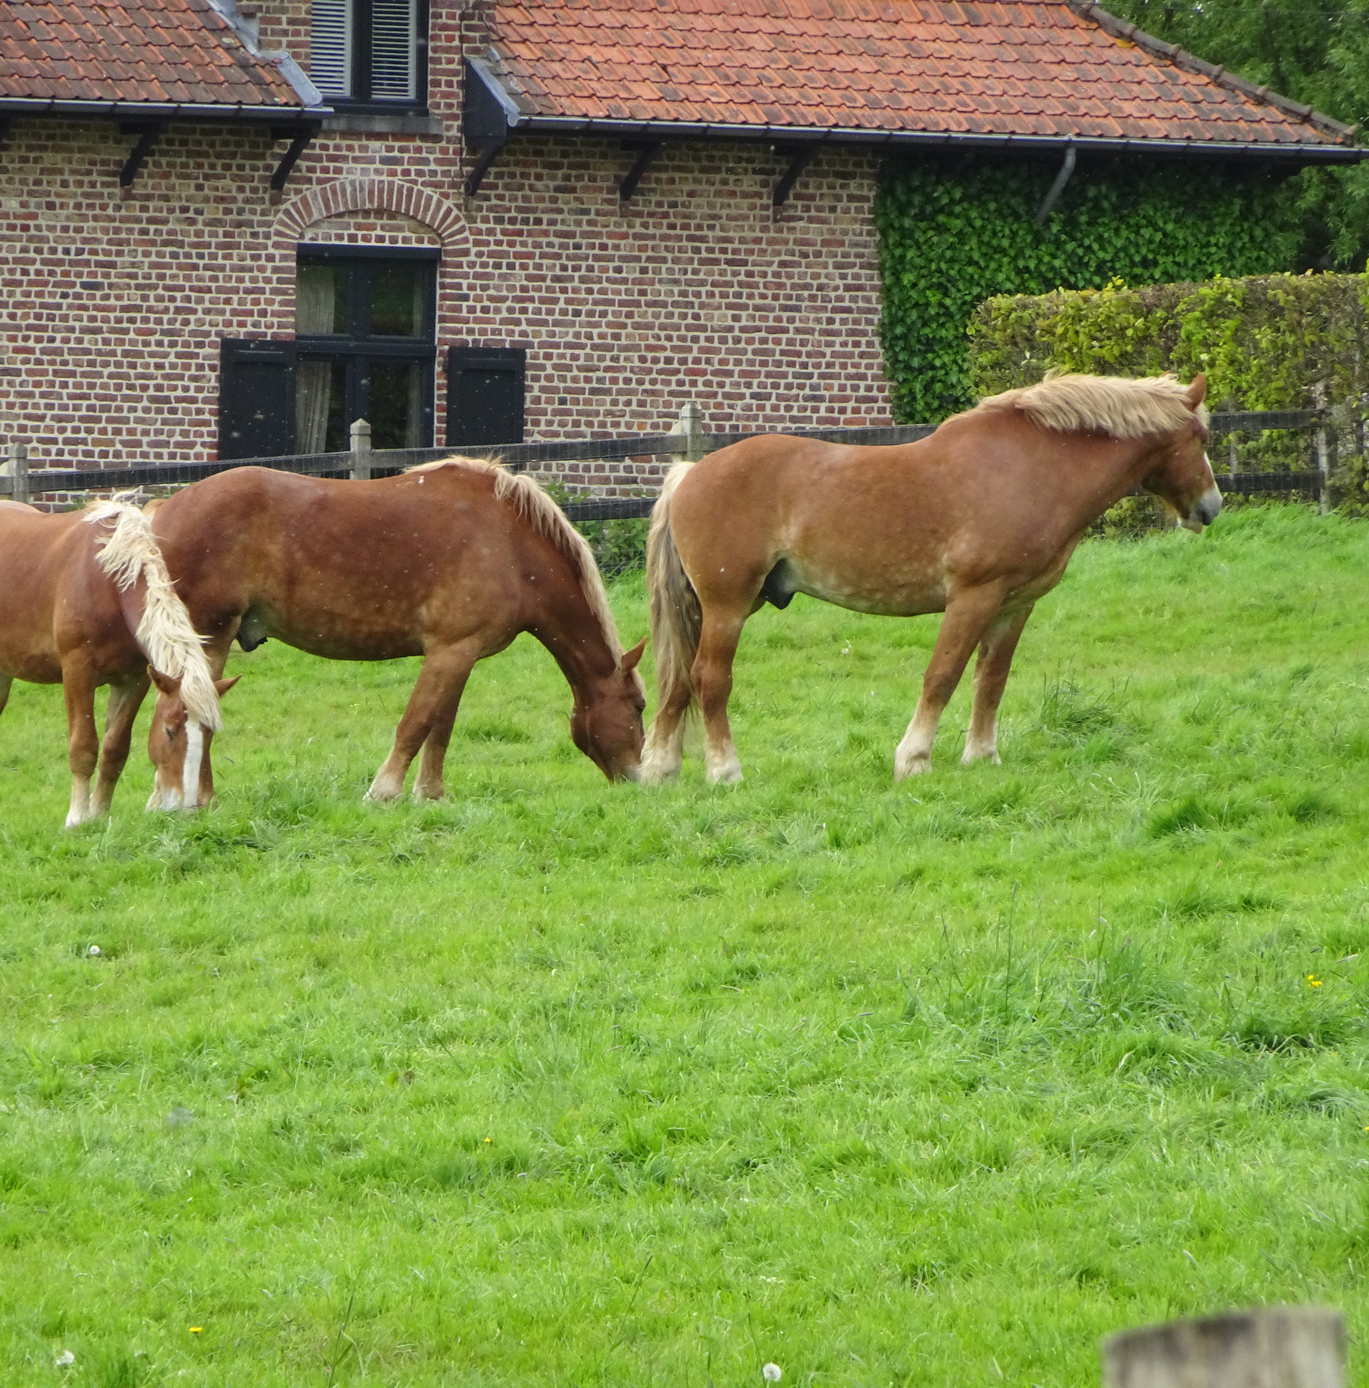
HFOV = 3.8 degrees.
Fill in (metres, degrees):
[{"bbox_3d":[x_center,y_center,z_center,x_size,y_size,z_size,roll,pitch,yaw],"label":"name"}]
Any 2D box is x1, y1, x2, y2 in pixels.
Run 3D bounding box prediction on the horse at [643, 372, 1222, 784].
[{"bbox_3d":[1.144,-0.521,94.300,2.580,1.900,0.660,2,1,4],"label":"horse"}]

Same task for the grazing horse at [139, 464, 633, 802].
[{"bbox_3d":[-1.326,-0.278,94.200,2.320,1.610,0.660,2,1,-3],"label":"grazing horse"}]

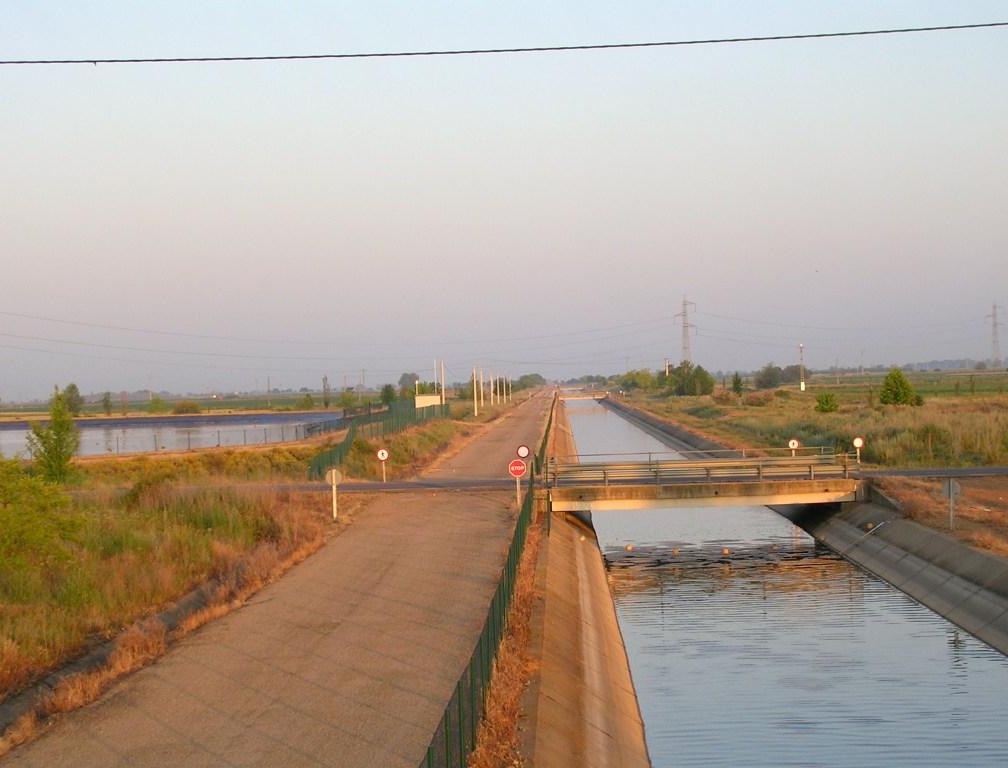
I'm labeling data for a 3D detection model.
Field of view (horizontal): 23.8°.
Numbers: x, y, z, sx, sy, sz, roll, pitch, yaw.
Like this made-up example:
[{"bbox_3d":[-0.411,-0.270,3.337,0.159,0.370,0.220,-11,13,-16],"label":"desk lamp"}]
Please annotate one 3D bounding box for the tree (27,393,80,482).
[{"bbox_3d":[-22.750,2.727,121.000,2.700,4.650,2.600,-2,0,0],"label":"tree"}]

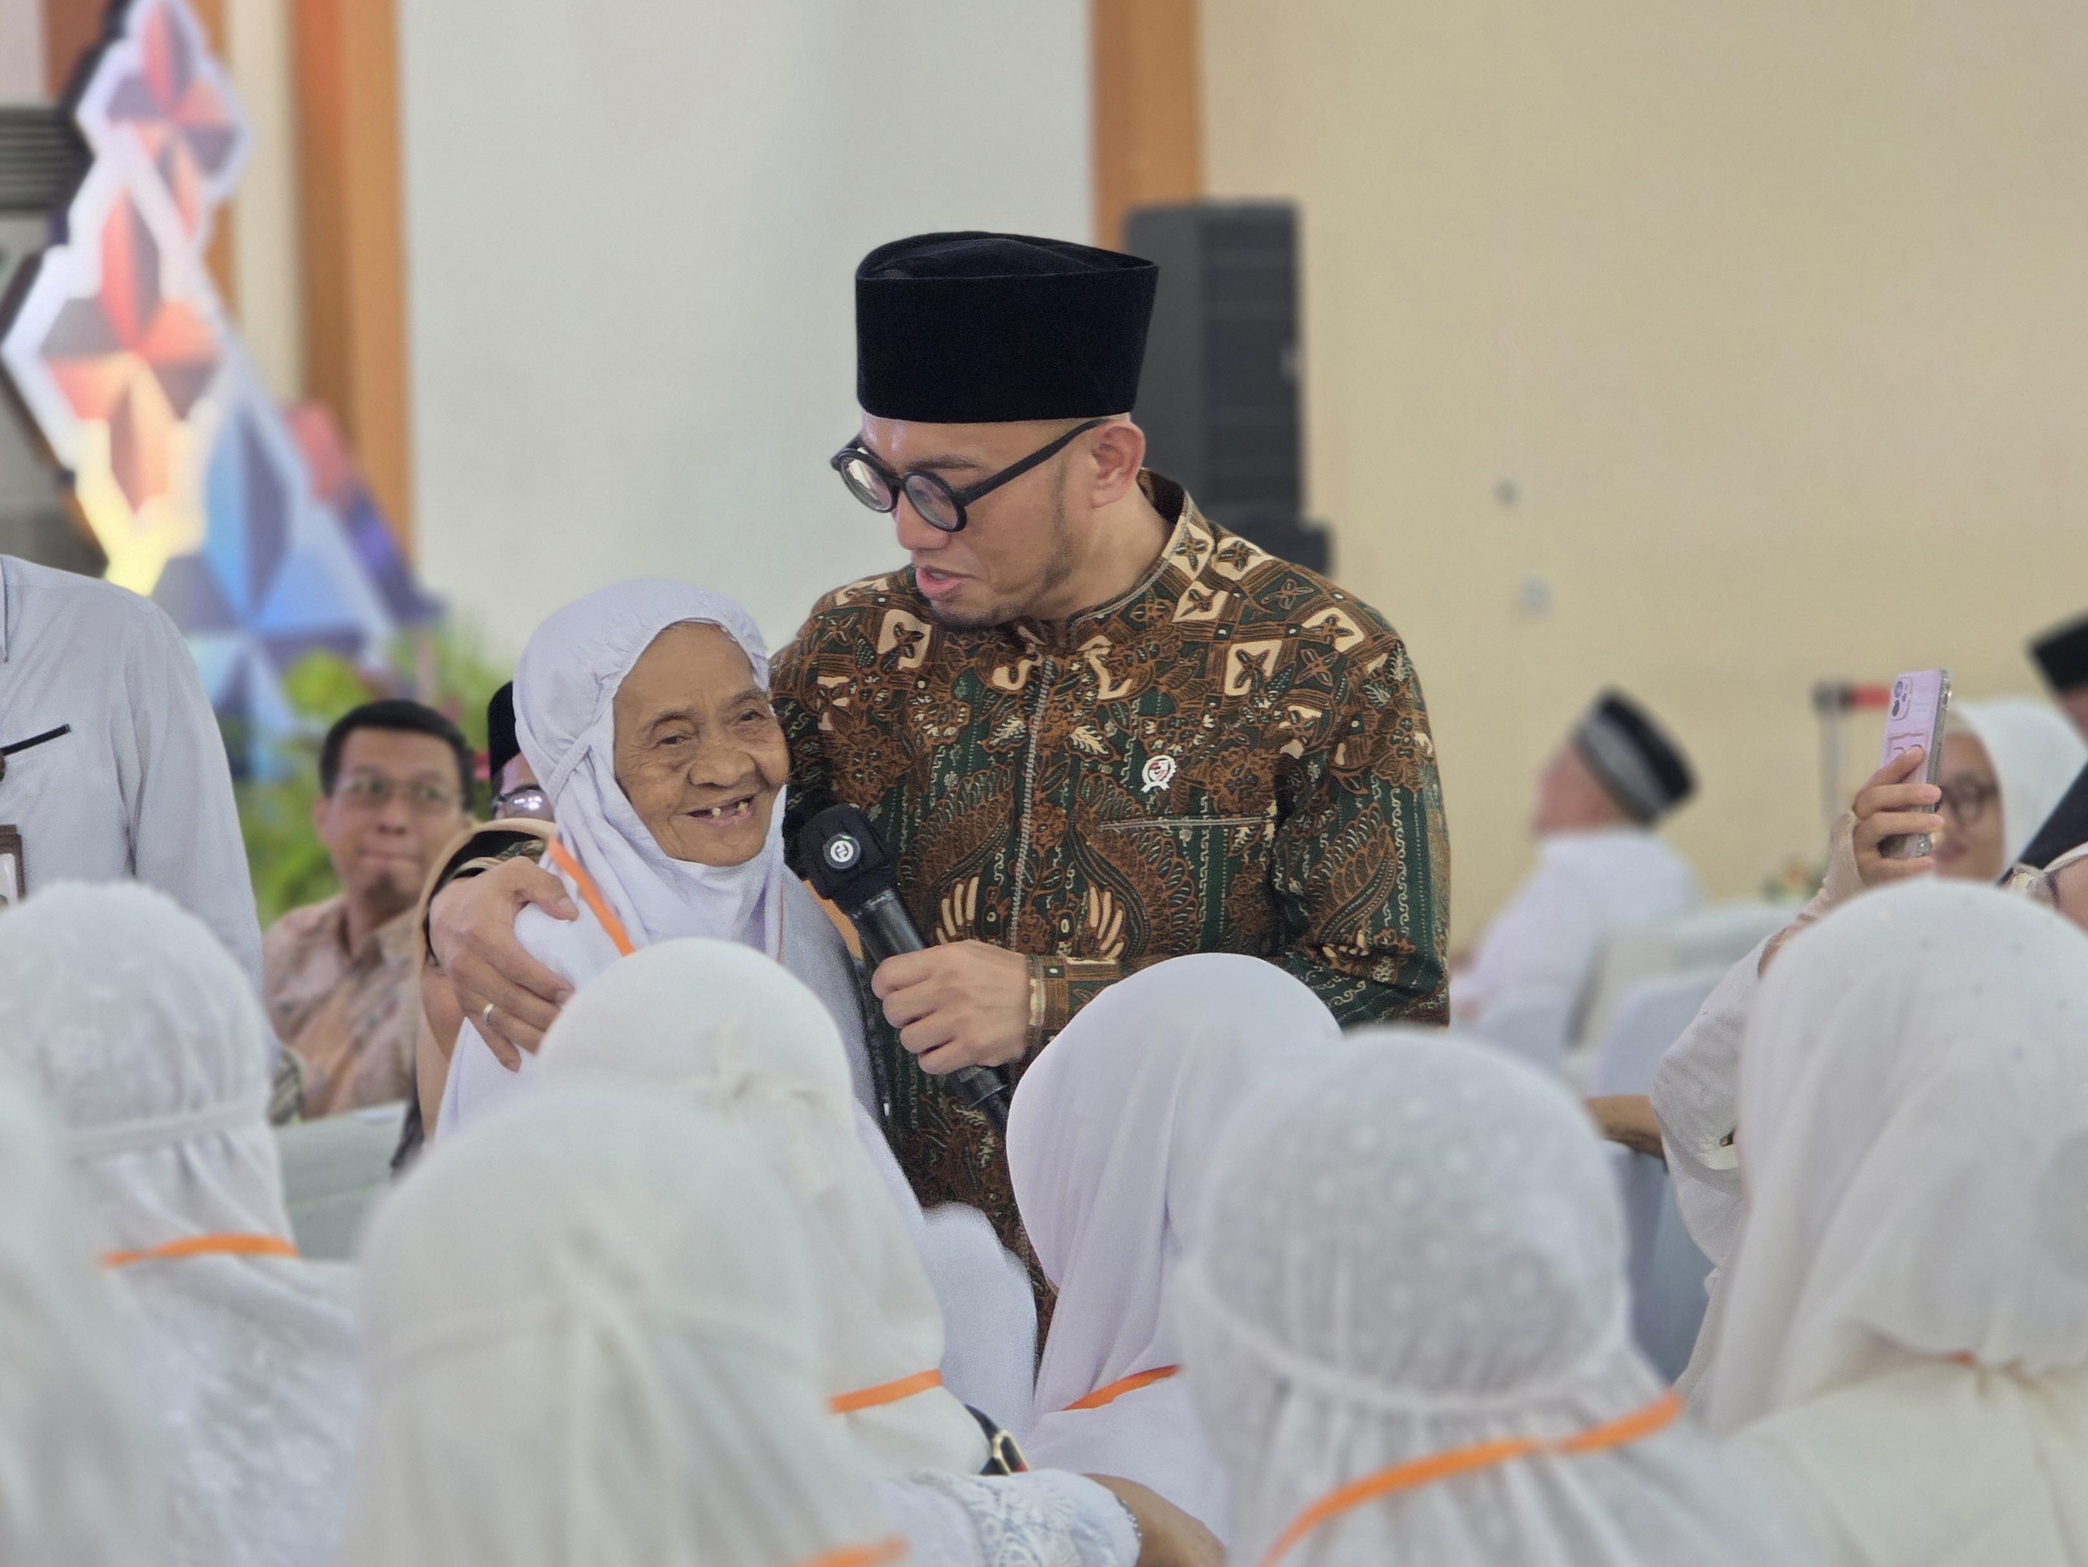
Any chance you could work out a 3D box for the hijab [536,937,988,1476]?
[{"bbox_3d":[-0.185,0.347,3.955,0.400,0.520,0.320,0,1,-6],"label":"hijab"}]

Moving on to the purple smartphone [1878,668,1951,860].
[{"bbox_3d":[0.684,-0.016,5.450,0.011,0.152,0.076,12,-9,-26],"label":"purple smartphone"}]

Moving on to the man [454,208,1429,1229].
[{"bbox_3d":[-0.062,0.496,4.587,0.700,1.720,0.420,0,1,22],"label":"man"}]

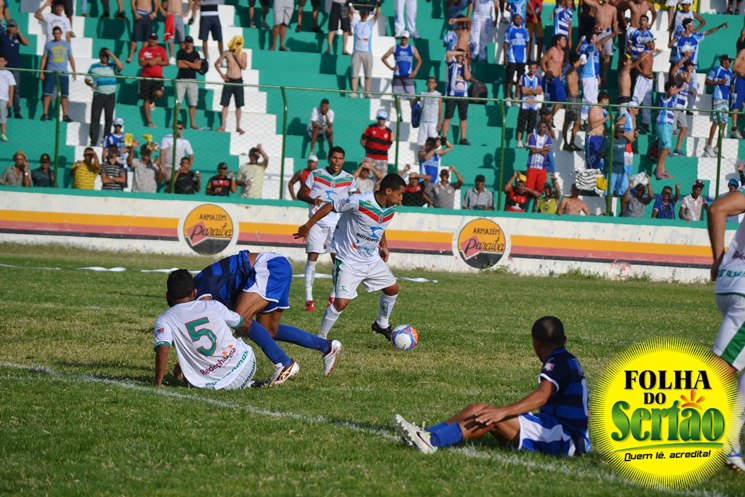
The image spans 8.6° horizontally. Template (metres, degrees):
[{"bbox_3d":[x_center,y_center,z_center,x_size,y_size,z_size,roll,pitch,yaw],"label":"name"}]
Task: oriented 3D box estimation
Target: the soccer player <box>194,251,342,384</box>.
[{"bbox_3d":[-0.786,0.500,35.500,1.150,0.970,0.600,3,1,27],"label":"soccer player"}]

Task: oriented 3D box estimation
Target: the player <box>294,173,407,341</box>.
[{"bbox_3d":[-0.192,0.087,43.400,0.850,1.520,0.780,2,1,-40],"label":"player"}]

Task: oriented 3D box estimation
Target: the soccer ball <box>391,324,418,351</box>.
[{"bbox_3d":[0.269,0.749,41.800,0.220,0.220,0.220,3,1,0],"label":"soccer ball"}]

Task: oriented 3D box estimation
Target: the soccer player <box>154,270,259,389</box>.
[{"bbox_3d":[-1.139,0.566,34.700,0.760,0.820,0.850,3,1,12],"label":"soccer player"}]

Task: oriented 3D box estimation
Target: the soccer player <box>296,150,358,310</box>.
[{"bbox_3d":[-0.460,-0.196,51.300,0.660,1.710,0.480,2,1,-6],"label":"soccer player"}]

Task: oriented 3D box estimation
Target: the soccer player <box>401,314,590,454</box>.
[{"bbox_3d":[0.686,0.789,28.400,1.120,0.790,0.570,3,1,12],"label":"soccer player"}]

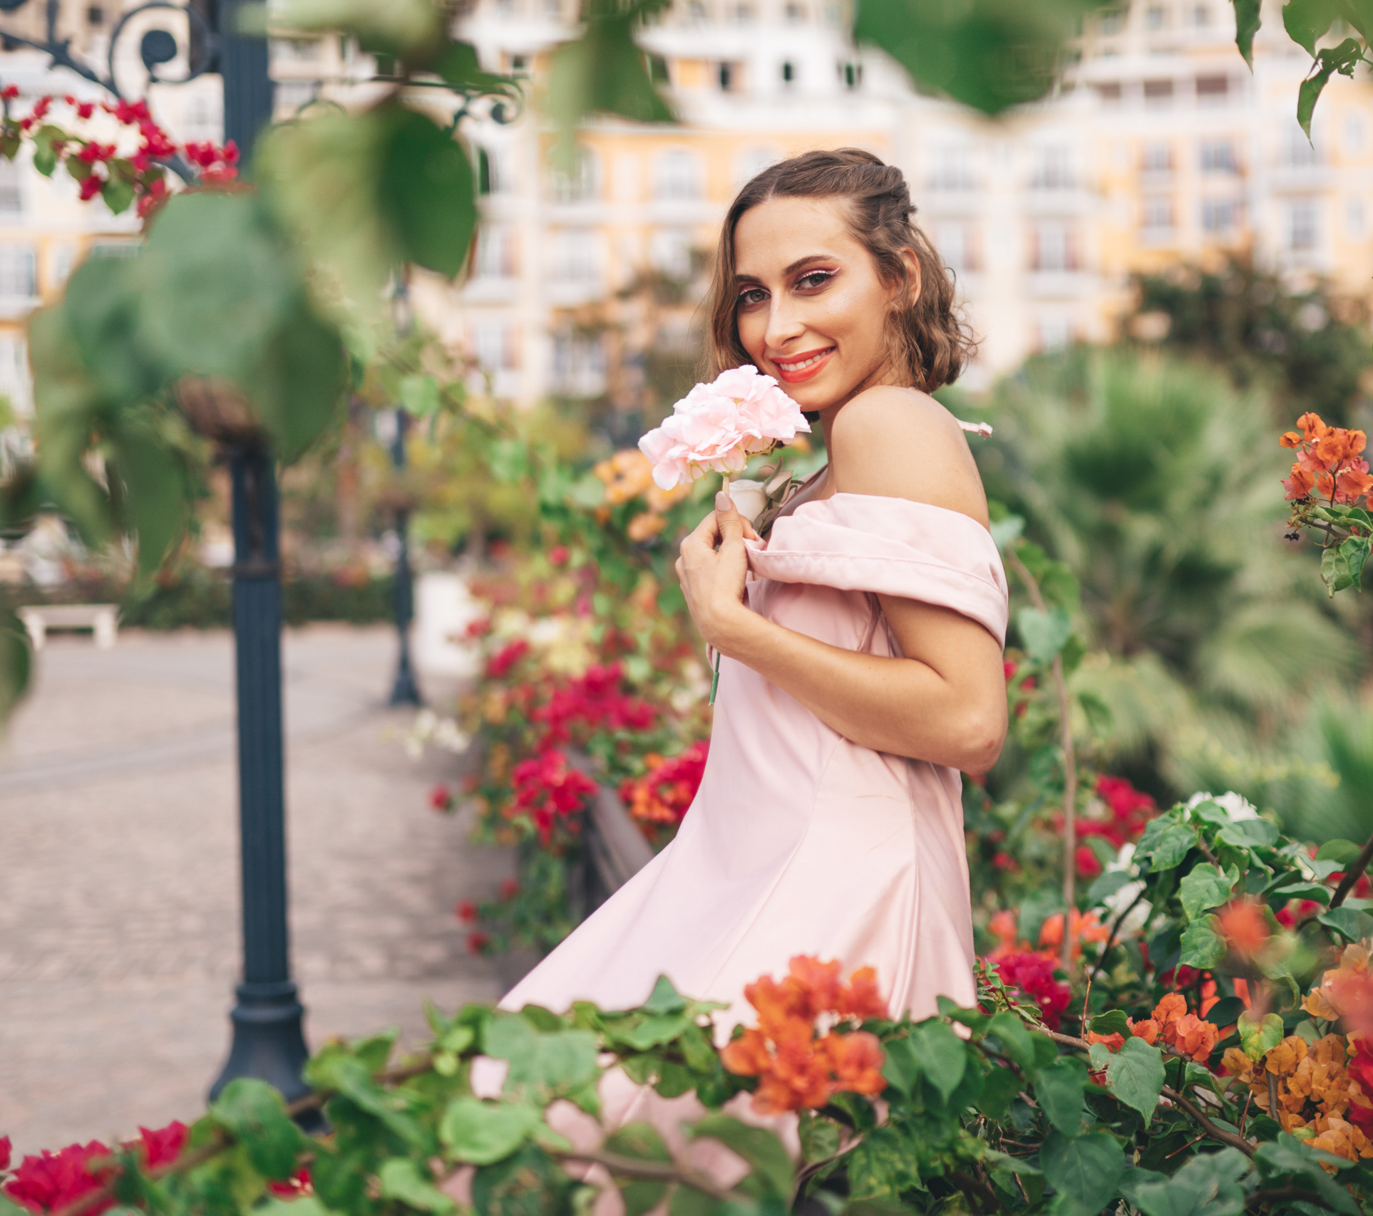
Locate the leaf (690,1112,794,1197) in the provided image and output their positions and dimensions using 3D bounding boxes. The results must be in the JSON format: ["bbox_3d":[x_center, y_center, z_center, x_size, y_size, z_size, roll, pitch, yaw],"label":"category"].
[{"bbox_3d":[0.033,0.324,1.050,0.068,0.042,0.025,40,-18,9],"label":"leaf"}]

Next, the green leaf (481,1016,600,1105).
[{"bbox_3d":[-0.095,0.293,1.150,0.074,0.060,0.019,-3,-21,-7],"label":"green leaf"}]

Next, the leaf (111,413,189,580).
[{"bbox_3d":[-0.260,-0.054,0.860,0.040,0.078,0.025,-2,2,-37],"label":"leaf"}]

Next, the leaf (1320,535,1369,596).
[{"bbox_3d":[0.553,-0.036,1.490,0.042,0.052,0.030,0,3,6],"label":"leaf"}]

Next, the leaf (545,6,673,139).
[{"bbox_3d":[-0.038,-0.260,0.860,0.060,0.064,0.030,-1,2,-2],"label":"leaf"}]

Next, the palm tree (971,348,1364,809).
[{"bbox_3d":[1.594,-0.089,6.000,1.400,1.600,1.350,0,3,0],"label":"palm tree"}]

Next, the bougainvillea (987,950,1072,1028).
[{"bbox_3d":[0.332,0.369,1.720,0.085,0.077,0.075,0,3,0],"label":"bougainvillea"}]

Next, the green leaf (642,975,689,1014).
[{"bbox_3d":[-0.014,0.258,1.180,0.034,0.030,0.016,0,-18,0],"label":"green leaf"}]

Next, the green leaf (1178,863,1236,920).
[{"bbox_3d":[0.440,0.239,1.500,0.051,0.050,0.030,1,3,11],"label":"green leaf"}]

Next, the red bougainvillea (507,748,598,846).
[{"bbox_3d":[-0.225,0.319,3.000,0.155,0.160,0.140,-1,2,-4],"label":"red bougainvillea"}]

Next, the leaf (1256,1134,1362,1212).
[{"bbox_3d":[0.455,0.414,1.300,0.078,0.055,0.050,0,2,19],"label":"leaf"}]

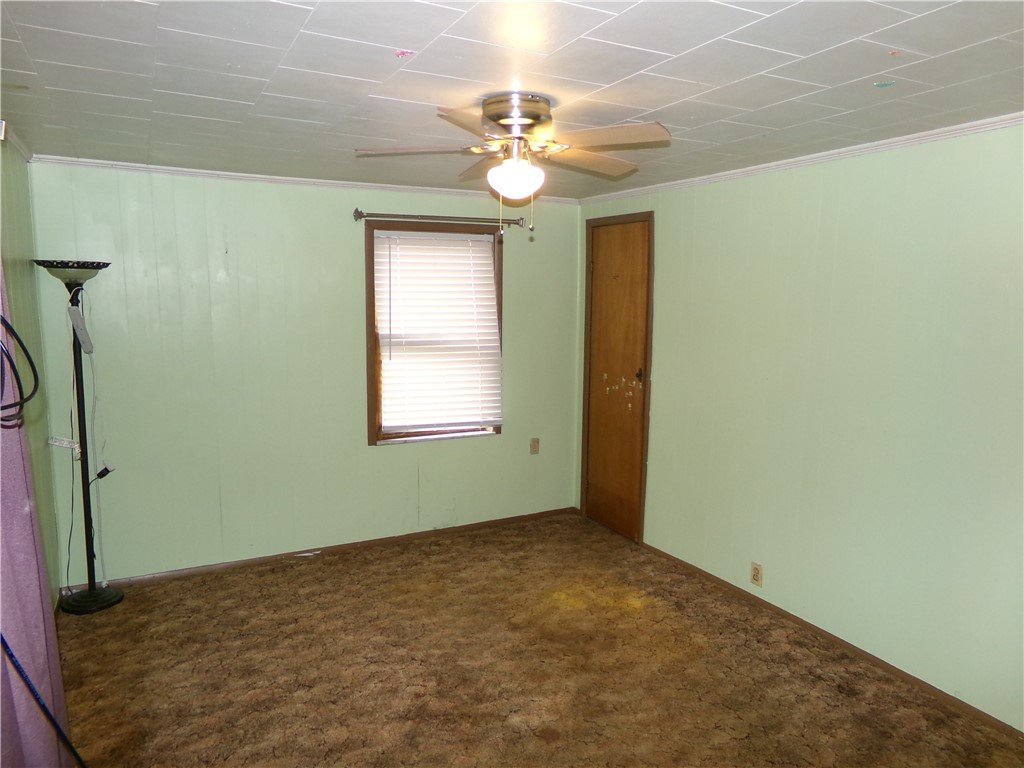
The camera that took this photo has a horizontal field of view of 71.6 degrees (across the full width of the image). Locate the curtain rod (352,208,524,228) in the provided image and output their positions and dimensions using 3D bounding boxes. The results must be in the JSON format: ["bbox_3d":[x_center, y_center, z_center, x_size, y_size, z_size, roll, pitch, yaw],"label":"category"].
[{"bbox_3d":[-0.421,-1.007,4.339,1.121,0.076,0.111,-3,8,-28],"label":"curtain rod"}]

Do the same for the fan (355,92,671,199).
[{"bbox_3d":[0.011,-0.786,2.367,1.060,0.300,1.060,-3,8,-28],"label":"fan"}]

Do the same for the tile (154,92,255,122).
[{"bbox_3d":[-1.084,-0.967,2.478,0.306,0.020,0.311,-3,8,-28],"label":"tile"}]

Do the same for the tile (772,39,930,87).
[{"bbox_3d":[0.916,-0.881,1.956,0.306,0.020,0.311,-3,8,-28],"label":"tile"}]

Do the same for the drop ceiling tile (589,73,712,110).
[{"bbox_3d":[0.434,-0.927,2.242,0.305,0.020,0.305,-3,8,-28],"label":"drop ceiling tile"}]

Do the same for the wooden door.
[{"bbox_3d":[0.673,-0.044,4.596,0.061,2.050,0.707,-3,8,-28],"label":"wooden door"}]

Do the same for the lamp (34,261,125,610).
[{"bbox_3d":[-2.075,0.263,3.443,0.308,1.685,0.308,-3,8,-28],"label":"lamp"}]

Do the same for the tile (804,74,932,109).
[{"bbox_3d":[1.115,-0.915,2.231,0.306,0.020,0.311,-3,8,-28],"label":"tile"}]

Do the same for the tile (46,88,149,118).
[{"bbox_3d":[-1.416,-0.968,2.454,0.306,0.020,0.311,-3,8,-28],"label":"tile"}]

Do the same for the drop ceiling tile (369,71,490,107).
[{"bbox_3d":[-0.254,-0.931,2.228,0.305,0.020,0.305,-3,8,-28],"label":"drop ceiling tile"}]

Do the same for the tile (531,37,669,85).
[{"bbox_3d":[0.230,-0.887,1.951,0.306,0.020,0.311,-3,8,-28],"label":"tile"}]

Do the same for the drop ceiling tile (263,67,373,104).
[{"bbox_3d":[-0.598,-0.934,2.220,0.305,0.020,0.305,-3,8,-28],"label":"drop ceiling tile"}]

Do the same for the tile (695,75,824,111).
[{"bbox_3d":[0.778,-0.924,2.249,0.305,0.020,0.305,-3,8,-28],"label":"tile"}]

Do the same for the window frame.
[{"bbox_3d":[-0.472,-0.317,4.466,0.909,1.353,0.081,-3,8,-28],"label":"window frame"}]

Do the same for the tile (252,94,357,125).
[{"bbox_3d":[-0.744,-0.966,2.488,0.306,0.020,0.311,-3,8,-28],"label":"tile"}]

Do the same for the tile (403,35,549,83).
[{"bbox_3d":[-0.111,-0.896,1.957,0.305,0.020,0.305,-3,8,-28],"label":"tile"}]

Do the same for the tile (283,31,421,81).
[{"bbox_3d":[-0.455,-0.898,1.950,0.305,0.020,0.305,-3,8,-28],"label":"tile"}]

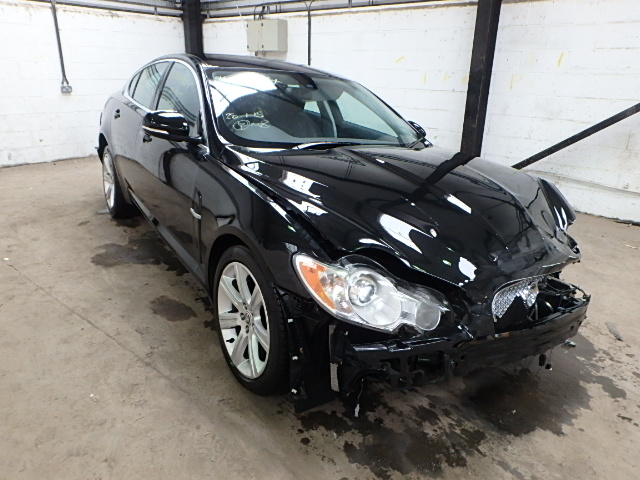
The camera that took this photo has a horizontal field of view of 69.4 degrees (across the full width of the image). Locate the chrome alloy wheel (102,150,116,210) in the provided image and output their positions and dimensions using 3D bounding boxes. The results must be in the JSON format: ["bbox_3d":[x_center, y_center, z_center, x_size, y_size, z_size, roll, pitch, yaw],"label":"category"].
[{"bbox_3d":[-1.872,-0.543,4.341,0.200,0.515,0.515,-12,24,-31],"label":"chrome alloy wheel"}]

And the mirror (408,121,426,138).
[{"bbox_3d":[0.720,-0.810,3.438,0.250,0.155,0.170,-8,22,-32],"label":"mirror"}]

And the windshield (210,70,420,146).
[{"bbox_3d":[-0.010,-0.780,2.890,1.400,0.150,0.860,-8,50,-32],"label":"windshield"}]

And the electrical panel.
[{"bbox_3d":[-0.781,-3.024,6.867,0.650,0.420,0.200,17,26,37],"label":"electrical panel"}]

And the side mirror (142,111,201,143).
[{"bbox_3d":[-0.800,-0.601,2.468,0.250,0.155,0.170,-8,22,-32],"label":"side mirror"}]

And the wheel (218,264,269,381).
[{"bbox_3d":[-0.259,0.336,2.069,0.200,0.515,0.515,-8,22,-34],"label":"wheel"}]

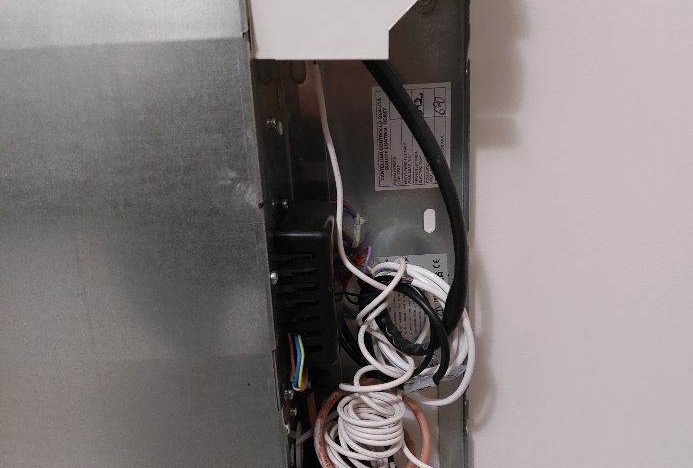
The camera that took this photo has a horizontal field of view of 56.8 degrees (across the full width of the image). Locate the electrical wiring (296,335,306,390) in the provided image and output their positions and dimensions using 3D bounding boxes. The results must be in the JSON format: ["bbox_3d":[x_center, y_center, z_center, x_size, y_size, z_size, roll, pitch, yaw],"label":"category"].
[{"bbox_3d":[-0.031,0.089,0.450,0.007,0.041,0.012,-2,18,2],"label":"electrical wiring"}]

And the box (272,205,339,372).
[{"bbox_3d":[-0.026,0.035,0.481,0.035,0.100,0.078,-2,18,2],"label":"box"}]

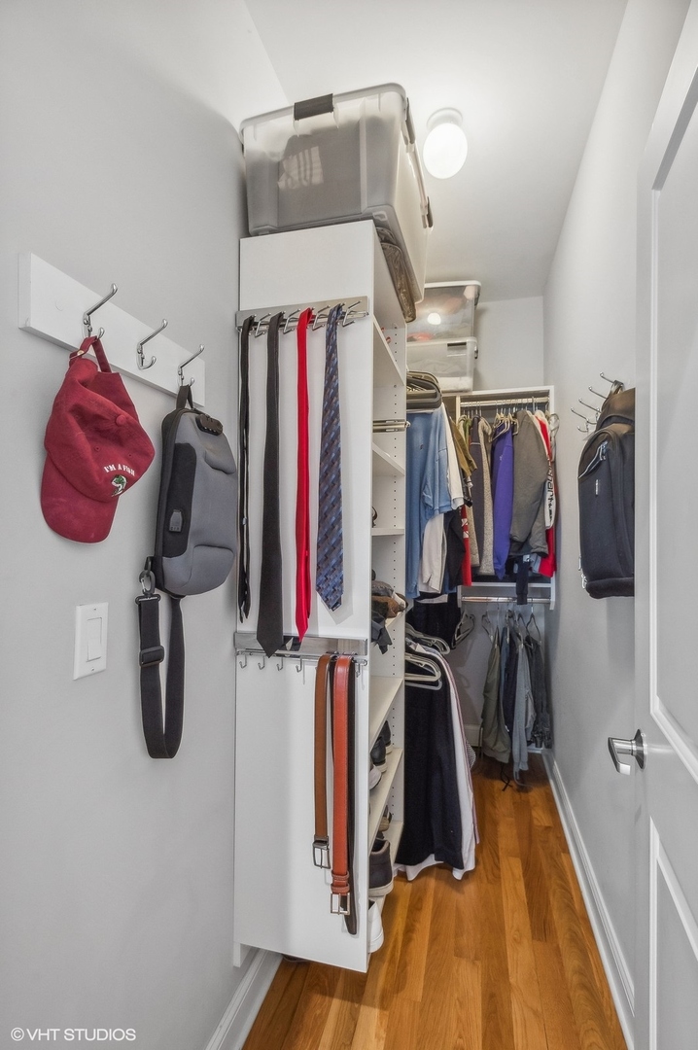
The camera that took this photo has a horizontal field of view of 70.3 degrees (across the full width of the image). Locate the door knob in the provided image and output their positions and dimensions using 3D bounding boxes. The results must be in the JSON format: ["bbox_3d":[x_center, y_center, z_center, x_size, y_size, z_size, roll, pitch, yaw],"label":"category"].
[{"bbox_3d":[0.494,0.407,0.877,0.060,0.073,0.128,0,-1,20],"label":"door knob"}]

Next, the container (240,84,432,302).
[{"bbox_3d":[0.006,-0.909,1.500,0.440,0.280,0.568,0,-1,17],"label":"container"}]

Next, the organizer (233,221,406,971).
[{"bbox_3d":[-0.043,0.170,1.568,0.357,1.848,0.633,0,-1,14],"label":"organizer"}]

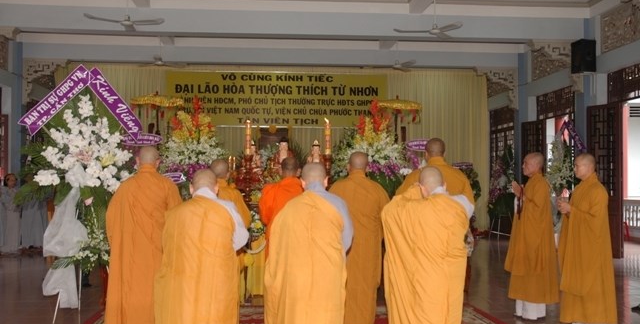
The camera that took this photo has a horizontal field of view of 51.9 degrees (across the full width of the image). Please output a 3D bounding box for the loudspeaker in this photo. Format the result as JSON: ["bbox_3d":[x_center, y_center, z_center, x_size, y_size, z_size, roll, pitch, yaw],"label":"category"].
[{"bbox_3d":[4.937,-1.960,12.289,0.450,0.570,0.400,-1,7,25],"label":"loudspeaker"}]

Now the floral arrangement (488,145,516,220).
[{"bbox_3d":[4.558,0.572,16.363,0.480,1.969,0.780,2,-3,-44],"label":"floral arrangement"}]

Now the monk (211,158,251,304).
[{"bbox_3d":[-0.900,0.757,5.820,0.560,1.577,0.480,1,-2,-6],"label":"monk"}]

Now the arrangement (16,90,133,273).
[{"bbox_3d":[-2.389,0.191,6.447,1.120,1.850,0.600,0,-1,-18],"label":"arrangement"}]

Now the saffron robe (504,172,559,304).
[{"bbox_3d":[2.135,0.773,6.625,0.500,1.334,0.500,0,-2,5],"label":"saffron robe"}]

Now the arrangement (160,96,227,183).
[{"bbox_3d":[-1.749,-0.216,9.074,0.880,1.383,0.720,1,-2,-6],"label":"arrangement"}]

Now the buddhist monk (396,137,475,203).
[{"bbox_3d":[0.995,0.670,5.666,0.660,1.766,0.500,1,-2,-6],"label":"buddhist monk"}]

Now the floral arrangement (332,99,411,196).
[{"bbox_3d":[0.709,-0.178,9.273,1.000,1.442,0.750,1,-2,-6],"label":"floral arrangement"}]

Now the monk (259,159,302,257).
[{"bbox_3d":[-0.278,0.753,5.785,0.570,1.590,0.450,0,-1,-6],"label":"monk"}]

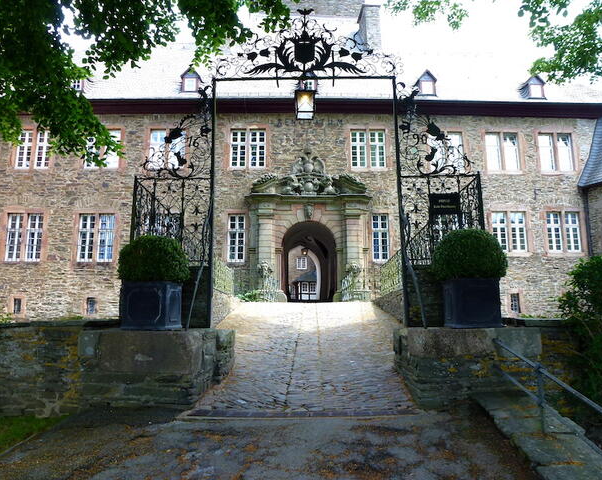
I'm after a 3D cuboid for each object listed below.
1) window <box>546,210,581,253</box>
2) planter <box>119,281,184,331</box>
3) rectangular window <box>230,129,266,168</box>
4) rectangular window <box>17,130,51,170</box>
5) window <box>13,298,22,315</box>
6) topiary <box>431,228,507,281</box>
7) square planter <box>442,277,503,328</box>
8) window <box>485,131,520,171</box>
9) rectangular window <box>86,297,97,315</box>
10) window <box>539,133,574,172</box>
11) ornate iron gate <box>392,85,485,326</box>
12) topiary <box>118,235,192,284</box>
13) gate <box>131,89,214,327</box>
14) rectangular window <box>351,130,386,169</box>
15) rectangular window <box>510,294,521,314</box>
[{"bbox_3d":[11.516,-0.367,20.295,1.589,1.785,0.180,0,-10,-2],"label":"window"},{"bbox_3d":[-2.391,1.070,7.447,0.705,0.742,0.705,-1,-10,4],"label":"planter"},{"bbox_3d":[-2.616,-4.534,23.006,1.773,1.989,0.100,0,-9,-1],"label":"rectangular window"},{"bbox_3d":[-11.619,-3.885,20.071,1.487,1.748,0.180,0,-10,-2],"label":"rectangular window"},{"bbox_3d":[-13.188,3.081,21.495,0.294,0.729,0.100,0,-9,-1],"label":"window"},{"bbox_3d":[2.370,0.211,6.500,1.050,0.760,1.050,0,-10,0],"label":"topiary"},{"bbox_3d":[2.610,0.982,7.088,0.673,0.735,0.673,-1,-10,4],"label":"square planter"},{"bbox_3d":[9.055,-3.915,20.808,1.554,1.815,0.180,0,-10,-2],"label":"window"},{"bbox_3d":[-9.766,3.057,21.575,0.477,0.828,0.100,0,-9,-1],"label":"rectangular window"},{"bbox_3d":[11.520,-3.932,20.899,1.590,1.823,0.180,0,-10,-2],"label":"window"},{"bbox_3d":[2.299,-0.653,7.874,1.333,4.191,0.150,0,-9,1],"label":"ornate iron gate"},{"bbox_3d":[-2.154,0.277,6.750,1.040,0.720,1.040,0,-10,0],"label":"topiary"},{"bbox_3d":[-2.157,-0.661,7.957,1.231,4.236,0.150,0,-9,1],"label":"gate"},{"bbox_3d":[3.004,-4.023,20.612,1.523,1.775,0.180,0,-10,-2],"label":"rectangular window"},{"bbox_3d":[9.142,2.706,19.692,0.476,0.843,0.180,0,-10,-2],"label":"rectangular window"}]

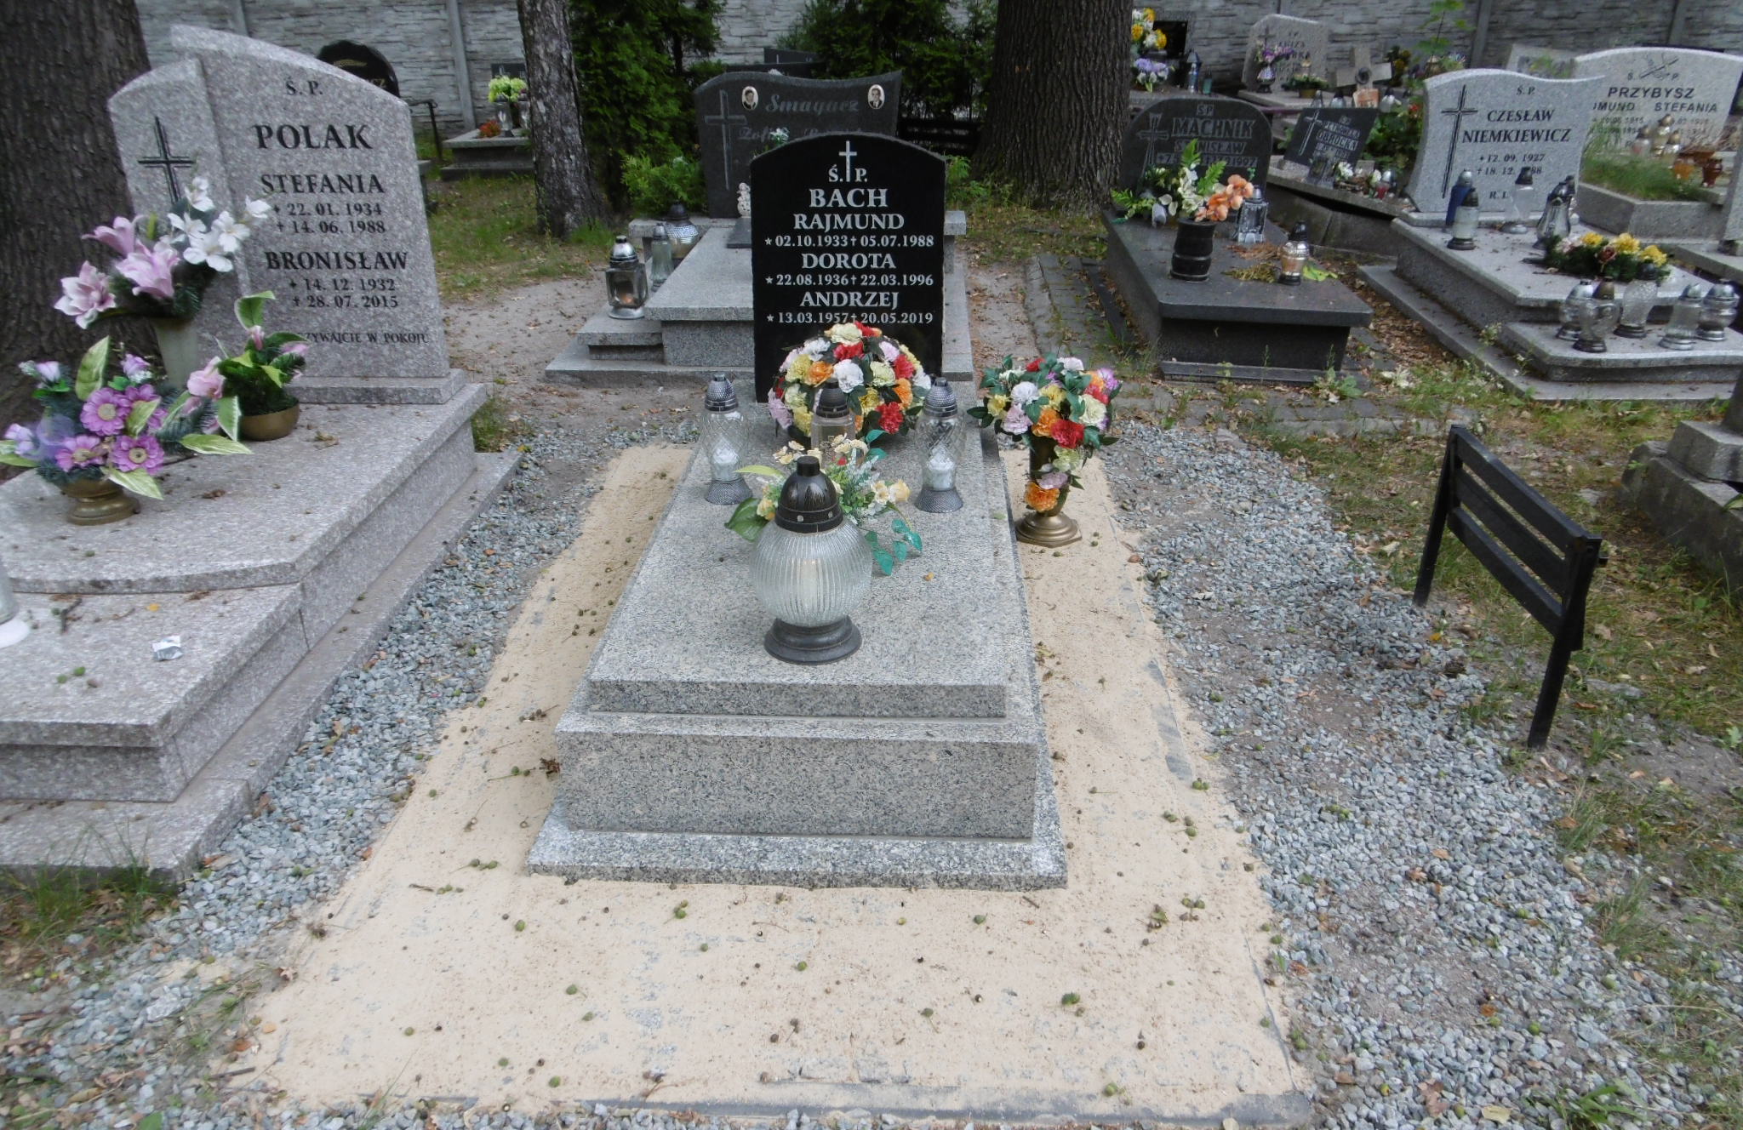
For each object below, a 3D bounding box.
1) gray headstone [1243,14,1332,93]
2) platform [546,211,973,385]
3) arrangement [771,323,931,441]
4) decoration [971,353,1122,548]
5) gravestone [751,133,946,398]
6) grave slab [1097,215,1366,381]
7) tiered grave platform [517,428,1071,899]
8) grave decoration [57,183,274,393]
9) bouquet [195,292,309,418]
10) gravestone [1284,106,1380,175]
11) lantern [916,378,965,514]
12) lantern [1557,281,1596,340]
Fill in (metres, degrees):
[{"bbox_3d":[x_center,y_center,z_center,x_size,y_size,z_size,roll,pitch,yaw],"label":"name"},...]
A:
[{"bbox_3d":[3.841,-4.753,11.207,0.750,0.660,0.120,0,27,3],"label":"gray headstone"},{"bbox_3d":[-0.414,-1.345,5.801,1.760,0.330,2.060,1,26,3],"label":"platform"},{"bbox_3d":[-0.060,-0.550,3.473,0.440,0.305,0.320,1,26,3],"label":"arrangement"},{"bbox_3d":[0.516,-0.330,3.496,0.410,0.540,0.370,1,26,3],"label":"decoration"},{"bbox_3d":[-0.064,-0.866,3.570,0.556,0.785,0.080,1,26,3],"label":"gravestone"},{"bbox_3d":[1.572,-1.255,5.508,0.790,0.310,1.800,0,27,3],"label":"grave slab"},{"bbox_3d":[-0.094,-0.014,3.103,1.000,0.329,2.060,1,26,3],"label":"tiered grave platform"},{"bbox_3d":[-2.027,-0.713,3.462,0.570,0.680,0.420,0,27,3],"label":"grave decoration"},{"bbox_3d":[-1.782,-0.570,3.473,0.310,0.380,0.270,1,26,3],"label":"bouquet"},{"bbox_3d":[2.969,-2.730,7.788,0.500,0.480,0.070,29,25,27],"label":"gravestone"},{"bbox_3d":[0.171,-0.296,2.938,0.120,0.320,0.120,1,26,3],"label":"lantern"},{"bbox_3d":[2.798,-1.010,4.781,0.115,0.210,0.115,0,27,3],"label":"lantern"}]

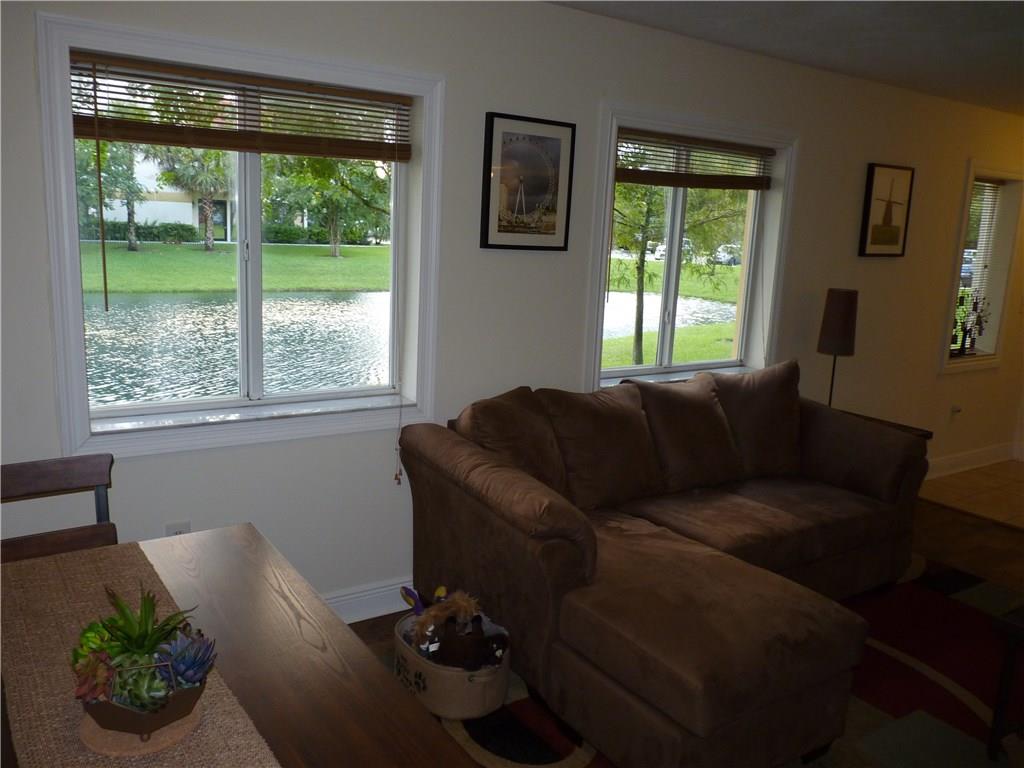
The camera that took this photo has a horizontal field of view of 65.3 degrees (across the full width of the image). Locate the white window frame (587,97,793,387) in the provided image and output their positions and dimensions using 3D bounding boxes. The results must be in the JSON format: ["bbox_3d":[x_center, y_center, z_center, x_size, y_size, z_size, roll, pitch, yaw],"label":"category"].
[{"bbox_3d":[0.866,-0.597,3.908,1.280,1.325,0.150,-4,13,-32],"label":"white window frame"}]

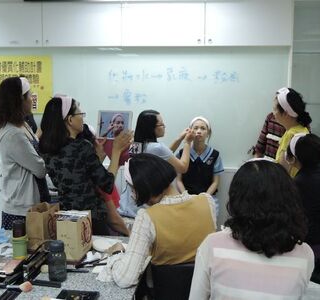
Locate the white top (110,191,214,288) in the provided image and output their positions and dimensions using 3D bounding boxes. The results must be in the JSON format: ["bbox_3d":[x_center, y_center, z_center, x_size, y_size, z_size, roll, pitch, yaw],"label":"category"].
[{"bbox_3d":[0.017,0.438,1.931,0.450,0.520,0.400,-5,8,-38],"label":"white top"}]

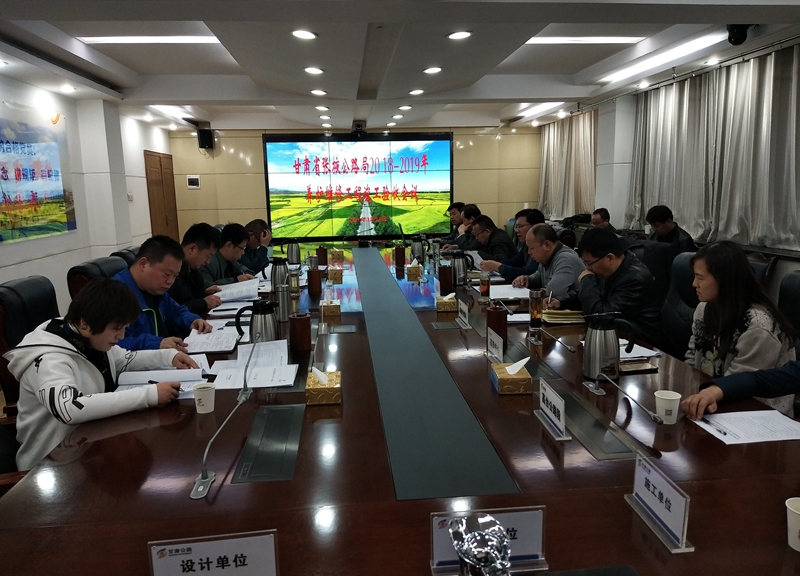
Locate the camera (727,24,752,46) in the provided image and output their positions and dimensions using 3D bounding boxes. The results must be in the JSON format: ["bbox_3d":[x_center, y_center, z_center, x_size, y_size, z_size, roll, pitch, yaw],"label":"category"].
[{"bbox_3d":[2.299,-1.699,4.084,0.140,0.165,0.140,-2,9,-5],"label":"camera"}]

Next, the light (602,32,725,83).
[{"bbox_3d":[2.237,-2.004,5.331,0.190,0.060,2.000,-2,9,-5],"label":"light"}]

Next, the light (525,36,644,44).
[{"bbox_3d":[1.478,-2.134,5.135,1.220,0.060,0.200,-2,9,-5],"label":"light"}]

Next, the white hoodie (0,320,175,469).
[{"bbox_3d":[-1.097,0.379,2.091,0.580,0.560,0.600,-3,9,-8],"label":"white hoodie"}]

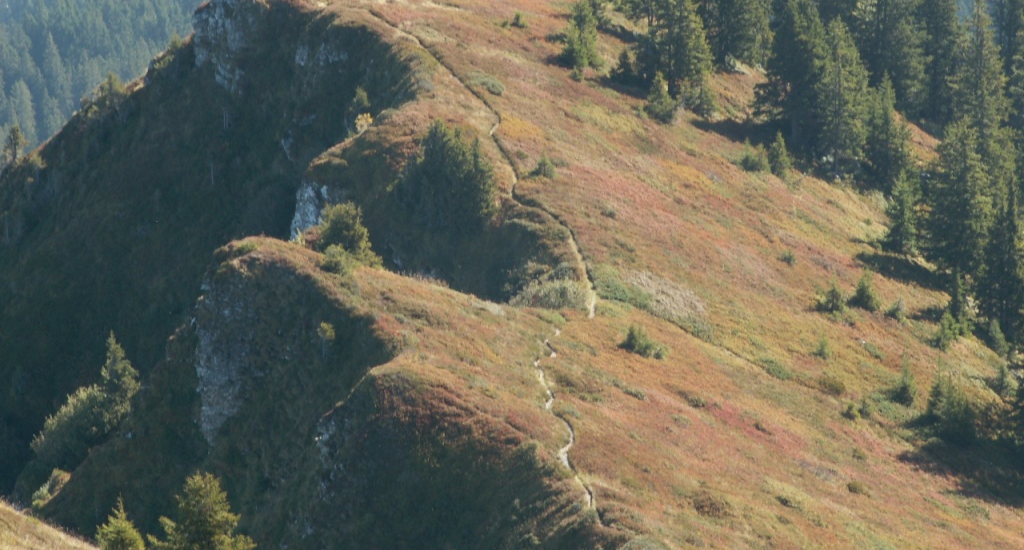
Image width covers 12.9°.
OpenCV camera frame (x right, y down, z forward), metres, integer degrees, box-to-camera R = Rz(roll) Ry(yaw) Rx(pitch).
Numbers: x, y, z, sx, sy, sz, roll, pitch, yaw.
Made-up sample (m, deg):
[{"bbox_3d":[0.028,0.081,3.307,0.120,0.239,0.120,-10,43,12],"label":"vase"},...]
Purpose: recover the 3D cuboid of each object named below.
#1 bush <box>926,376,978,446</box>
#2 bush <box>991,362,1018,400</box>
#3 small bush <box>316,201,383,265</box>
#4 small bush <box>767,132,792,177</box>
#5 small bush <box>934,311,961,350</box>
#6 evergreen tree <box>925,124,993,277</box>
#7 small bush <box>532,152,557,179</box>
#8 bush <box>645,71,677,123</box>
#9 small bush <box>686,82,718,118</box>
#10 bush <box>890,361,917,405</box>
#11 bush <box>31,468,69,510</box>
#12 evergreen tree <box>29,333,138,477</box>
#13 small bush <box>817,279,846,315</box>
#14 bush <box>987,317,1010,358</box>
[{"bbox_3d":[32.896,10.119,338.000,3.883,4.939,3.689,0,13,0],"label":"bush"},{"bbox_3d":[36.450,7.810,335.000,2.070,2.730,1.970,0,10,0],"label":"bush"},{"bbox_3d":[-12.028,-2.998,335.000,4.885,4.562,3.908,0,13,0],"label":"small bush"},{"bbox_3d":[24.530,-11.050,415.000,2.380,4.090,2.260,0,10,0],"label":"small bush"},{"bbox_3d":[33.680,4.290,350.000,2.010,3.150,1.910,0,10,0],"label":"small bush"},{"bbox_3d":[37.374,-6.222,378.000,5.846,13.757,5.554,0,13,0],"label":"evergreen tree"},{"bbox_3d":[2.671,-9.000,372.000,1.973,2.146,1.874,0,13,0],"label":"small bush"},{"bbox_3d":[14.440,-17.260,440.000,3.110,4.900,2.960,0,10,0],"label":"bush"},{"bbox_3d":[15.910,-14.800,378.000,2.670,2.790,2.670,0,12,0],"label":"small bush"},{"bbox_3d":[29.766,8.271,345.000,2.134,3.208,2.028,0,13,0],"label":"bush"},{"bbox_3d":[-29.570,13.810,290.000,2.560,2.610,2.180,0,10,0],"label":"bush"},{"bbox_3d":[-29.820,9.080,315.000,7.660,9.720,5.740,0,10,0],"label":"evergreen tree"},{"bbox_3d":[22.940,1.430,325.000,2.150,2.560,2.150,0,12,0],"label":"small bush"},{"bbox_3d":[37.620,4.830,350.000,1.860,3.000,1.760,0,10,0],"label":"bush"}]

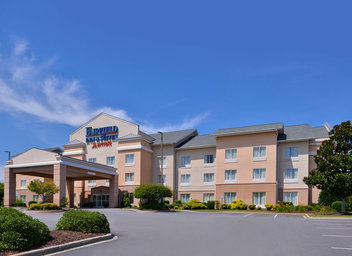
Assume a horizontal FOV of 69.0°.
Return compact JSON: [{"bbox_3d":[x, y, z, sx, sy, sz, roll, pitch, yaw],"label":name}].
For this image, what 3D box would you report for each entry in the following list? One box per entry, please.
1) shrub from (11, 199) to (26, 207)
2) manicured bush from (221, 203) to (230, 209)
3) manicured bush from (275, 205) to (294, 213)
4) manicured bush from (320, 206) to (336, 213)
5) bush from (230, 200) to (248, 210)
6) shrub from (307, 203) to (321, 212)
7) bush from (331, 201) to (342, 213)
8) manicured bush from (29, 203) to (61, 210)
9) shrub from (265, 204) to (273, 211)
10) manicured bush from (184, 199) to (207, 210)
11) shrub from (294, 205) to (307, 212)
[{"bbox_3d":[-23.379,11.133,38.000,2.330,1.100,1.500,-3,-9,19],"label":"shrub"},{"bbox_3d":[6.335,9.928,32.500,1.140,0.790,0.950,-3,-9,19],"label":"manicured bush"},{"bbox_3d":[12.192,9.025,28.700,2.140,0.940,1.400,-3,-9,19],"label":"manicured bush"},{"bbox_3d":[16.382,8.755,27.500,1.680,0.690,1.100,-3,-9,19],"label":"manicured bush"},{"bbox_3d":[7.888,9.615,31.800,2.190,1.220,1.750,-3,-9,19],"label":"bush"},{"bbox_3d":[15.308,8.906,28.500,1.530,1.000,1.150,-3,-9,19],"label":"shrub"},{"bbox_3d":[17.881,8.717,28.300,1.350,1.250,1.300,-3,-9,19],"label":"bush"},{"bbox_3d":[-13.274,7.988,26.000,3.190,0.780,1.800,-3,-9,19],"label":"manicured bush"},{"bbox_3d":[11.219,9.615,31.000,0.910,0.750,0.850,-3,-9,19],"label":"shrub"},{"bbox_3d":[2.628,10.330,34.500,3.040,1.440,2.000,-3,-9,19],"label":"manicured bush"},{"bbox_3d":[13.860,8.962,28.500,1.310,0.890,1.050,-3,-9,19],"label":"shrub"}]

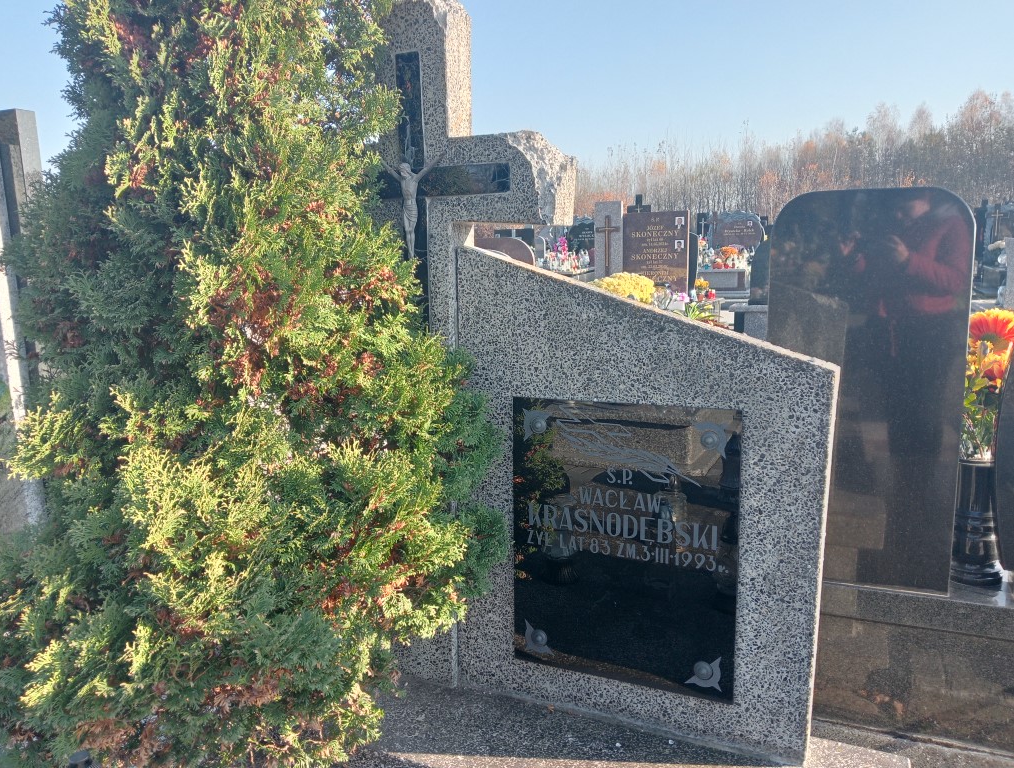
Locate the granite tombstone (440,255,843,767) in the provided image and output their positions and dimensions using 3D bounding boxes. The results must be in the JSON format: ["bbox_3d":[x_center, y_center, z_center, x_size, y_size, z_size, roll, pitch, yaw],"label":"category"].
[{"bbox_3d":[0.218,0.188,1.460,0.650,0.860,0.085,3,10,22],"label":"granite tombstone"}]

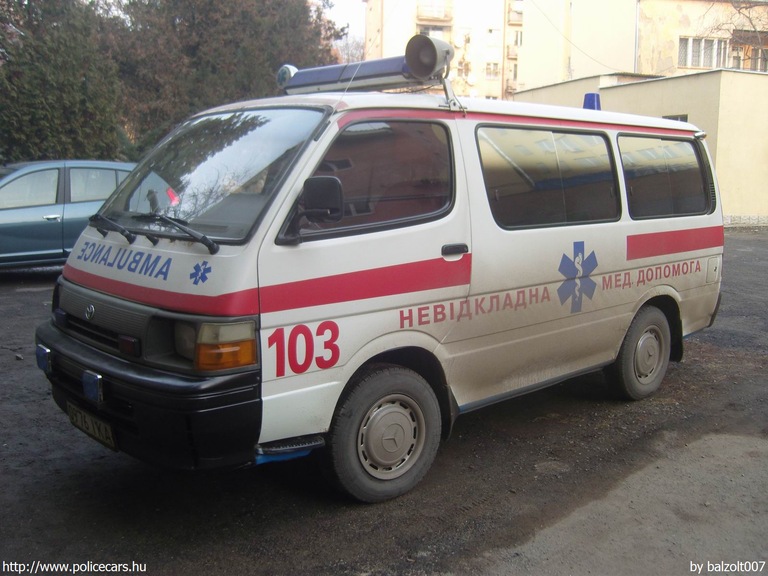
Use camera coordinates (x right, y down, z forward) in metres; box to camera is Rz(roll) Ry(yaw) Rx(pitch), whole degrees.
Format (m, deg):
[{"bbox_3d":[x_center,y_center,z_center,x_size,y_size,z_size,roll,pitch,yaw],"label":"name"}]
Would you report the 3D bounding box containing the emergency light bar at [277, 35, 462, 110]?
[{"bbox_3d":[-0.112,-1.091,4.003,0.274,0.338,1.303,-8,12,-42],"label":"emergency light bar"}]

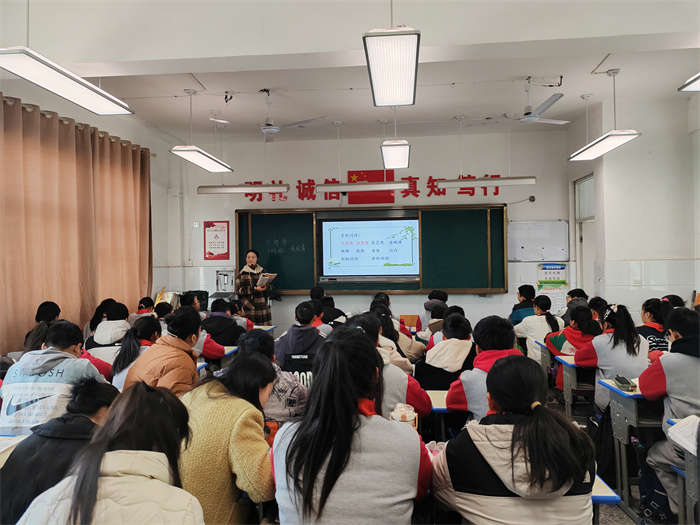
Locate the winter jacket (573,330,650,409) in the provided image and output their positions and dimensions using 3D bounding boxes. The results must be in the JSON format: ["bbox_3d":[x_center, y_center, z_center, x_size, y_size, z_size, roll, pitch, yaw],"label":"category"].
[{"bbox_3d":[1.735,0.703,3.592,0.410,0.535,0.490,-1,-1,0],"label":"winter jacket"}]

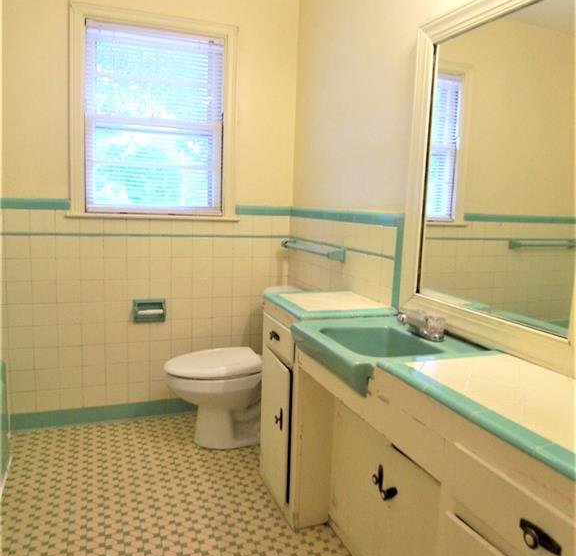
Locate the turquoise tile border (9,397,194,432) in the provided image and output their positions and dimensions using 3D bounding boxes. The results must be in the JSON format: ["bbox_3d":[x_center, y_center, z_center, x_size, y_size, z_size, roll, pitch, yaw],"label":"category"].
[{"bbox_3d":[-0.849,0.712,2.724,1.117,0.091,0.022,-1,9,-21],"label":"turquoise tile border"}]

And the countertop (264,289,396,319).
[{"bbox_3d":[0.148,0.100,2.002,0.413,0.034,0.423,-1,9,-21],"label":"countertop"}]

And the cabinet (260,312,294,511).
[{"bbox_3d":[0.143,0.504,2.067,0.390,0.750,0.431,-1,9,-21],"label":"cabinet"}]

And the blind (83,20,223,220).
[{"bbox_3d":[-0.661,-0.776,2.581,0.672,0.906,0.046,-1,9,-21],"label":"blind"}]

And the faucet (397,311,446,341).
[{"bbox_3d":[0.413,0.143,1.582,0.118,0.076,0.155,-1,9,-21],"label":"faucet"}]

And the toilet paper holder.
[{"bbox_3d":[-0.725,0.174,2.681,0.162,0.119,0.061,-1,9,-21],"label":"toilet paper holder"}]

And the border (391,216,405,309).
[{"bbox_3d":[0.400,-0.055,1.890,0.016,0.350,0.048,-1,9,-21],"label":"border"}]

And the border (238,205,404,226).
[{"bbox_3d":[0.073,-0.287,2.313,0.316,0.049,1.127,-1,9,-21],"label":"border"}]

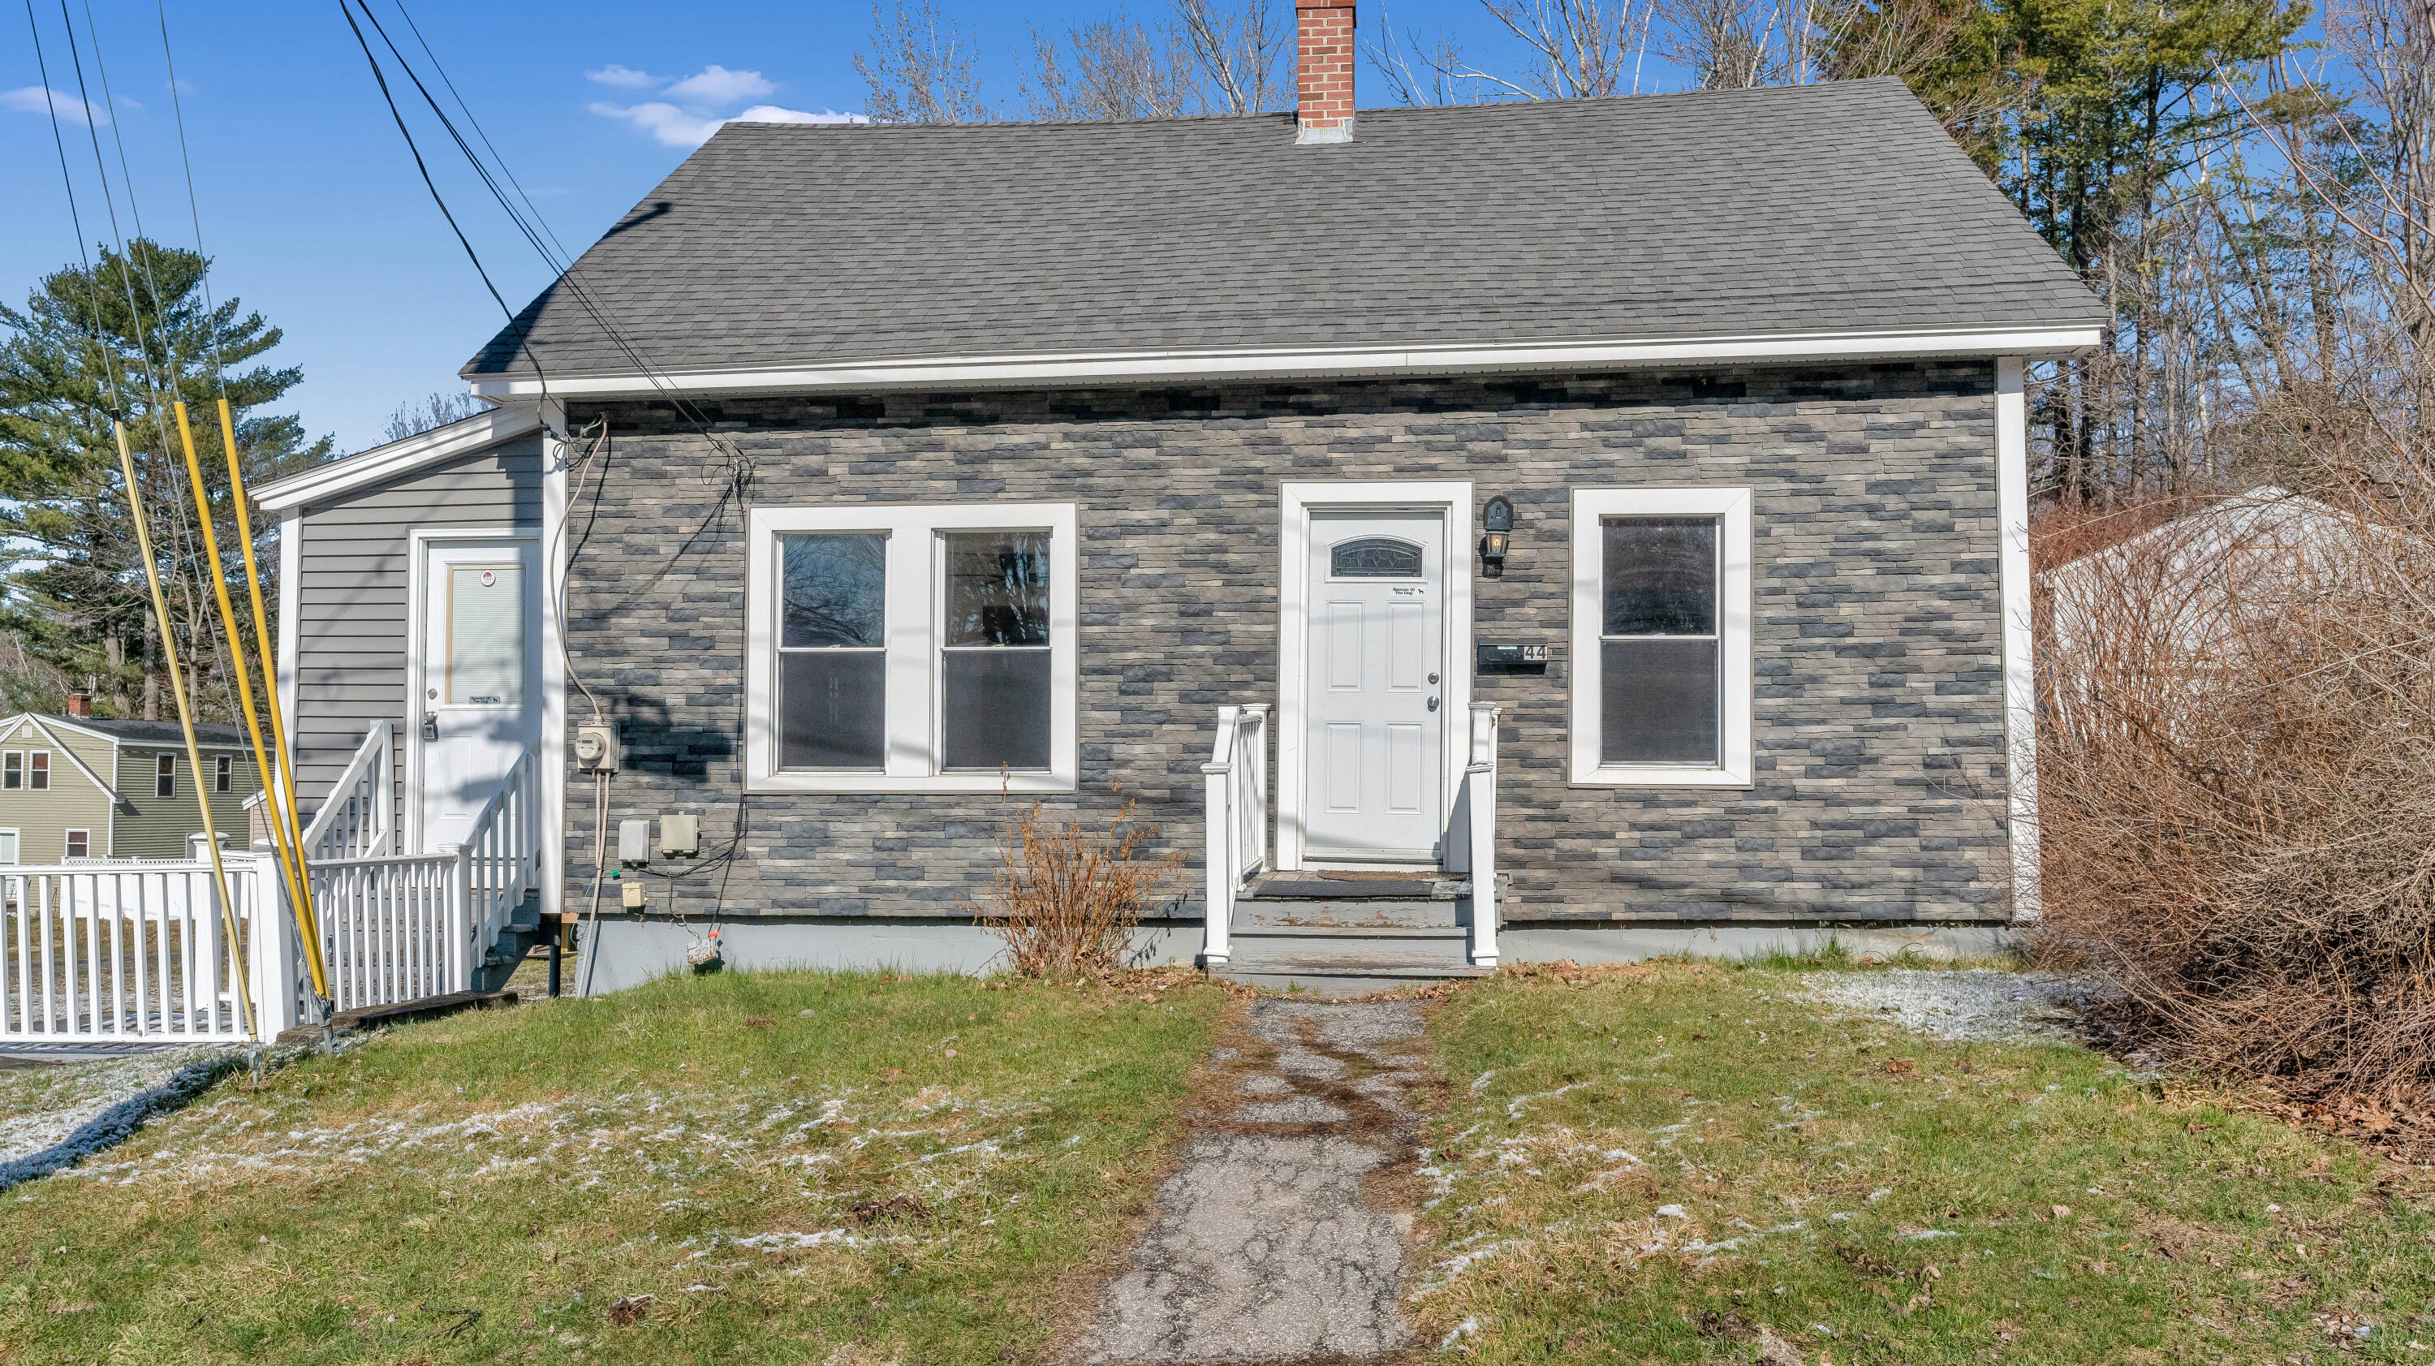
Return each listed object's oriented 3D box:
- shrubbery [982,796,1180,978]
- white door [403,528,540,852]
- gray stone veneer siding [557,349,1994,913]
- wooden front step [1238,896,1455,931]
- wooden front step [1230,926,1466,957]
[{"bbox_3d":[-0.781,1.175,10.961,1.070,1.030,0.900,0,-3,6],"label":"shrubbery"},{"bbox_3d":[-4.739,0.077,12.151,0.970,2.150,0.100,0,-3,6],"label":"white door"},{"bbox_3d":[0.219,-0.218,11.425,8.710,3.240,0.120,0,-3,6],"label":"gray stone veneer siding"},{"bbox_3d":[0.718,1.226,10.089,1.250,0.160,0.300,0,-3,6],"label":"wooden front step"},{"bbox_3d":[0.678,1.373,9.795,1.310,0.170,0.300,0,-3,6],"label":"wooden front step"}]

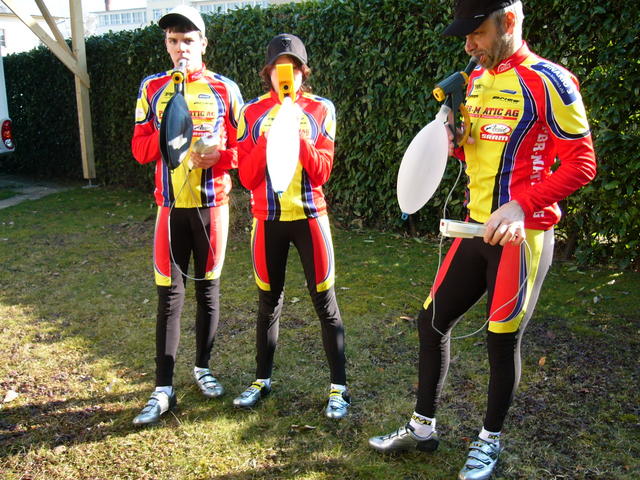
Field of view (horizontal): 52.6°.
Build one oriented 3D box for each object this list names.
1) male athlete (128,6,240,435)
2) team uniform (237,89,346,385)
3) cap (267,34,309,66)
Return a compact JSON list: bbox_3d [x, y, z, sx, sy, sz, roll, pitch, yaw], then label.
[{"bbox_3d":[-0.601,-0.095,2.873,0.510,1.800,0.450,-1,13,-3],"label":"male athlete"},{"bbox_3d":[-0.120,0.028,2.882,0.460,1.360,0.360,-1,13,-4],"label":"team uniform"},{"bbox_3d":[-0.136,-0.789,2.691,0.175,0.145,0.260,-1,13,-2],"label":"cap"}]

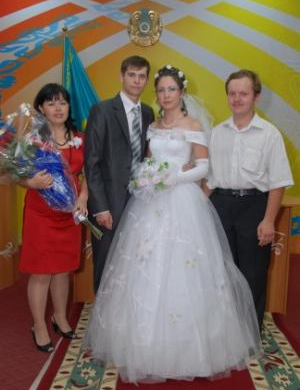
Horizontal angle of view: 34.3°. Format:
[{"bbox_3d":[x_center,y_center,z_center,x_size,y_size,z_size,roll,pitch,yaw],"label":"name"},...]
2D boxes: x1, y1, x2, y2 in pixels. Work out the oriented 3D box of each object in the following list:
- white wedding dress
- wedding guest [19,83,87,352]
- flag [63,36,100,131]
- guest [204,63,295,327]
[{"bbox_3d":[0.145,0.269,2.968,1.050,1.370,0.950,2,10,14],"label":"white wedding dress"},{"bbox_3d":[-0.605,0.129,3.045,0.420,1.620,0.420,-3,10,-18],"label":"wedding guest"},{"bbox_3d":[-0.570,-0.734,4.440,0.450,1.350,0.280,-2,10,-10],"label":"flag"},{"bbox_3d":[0.635,0.061,3.176,0.550,1.710,0.360,4,10,20],"label":"guest"}]

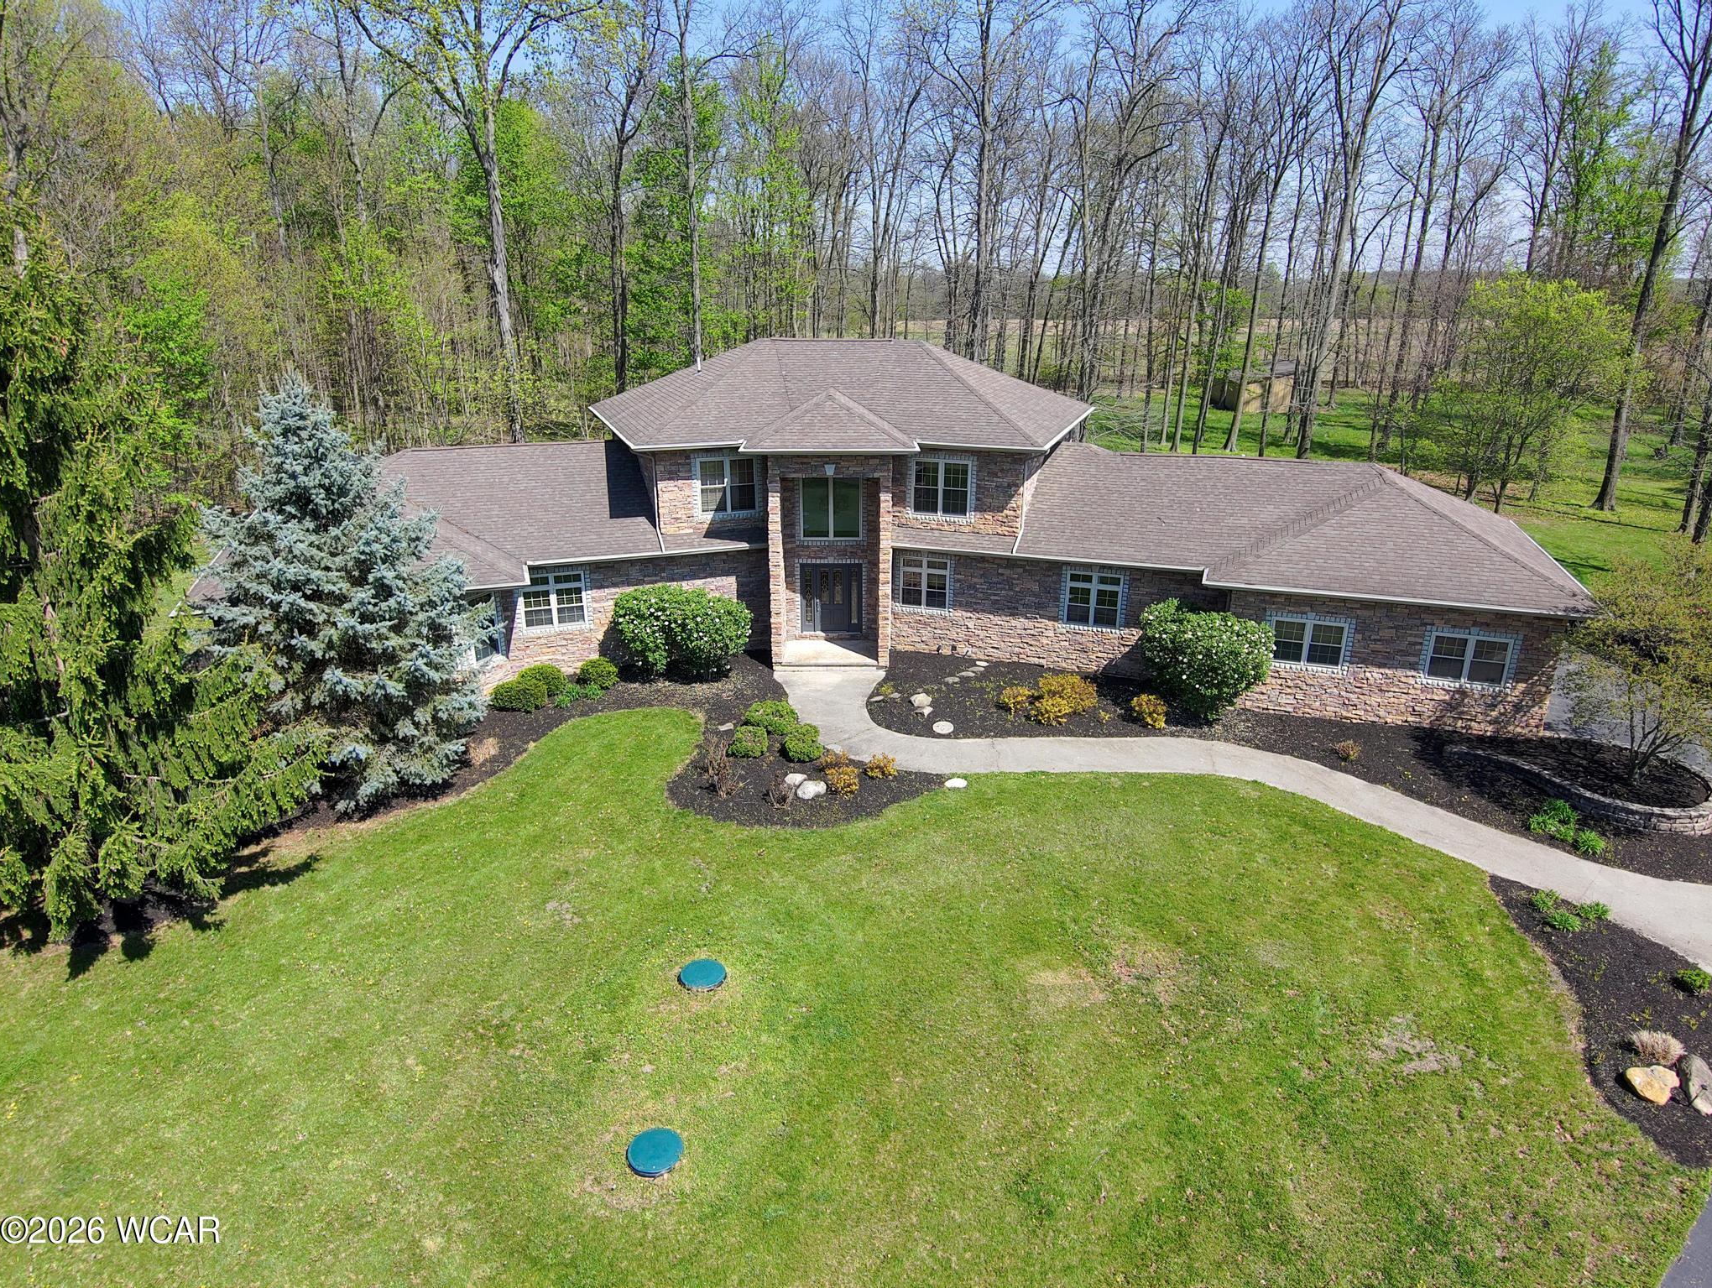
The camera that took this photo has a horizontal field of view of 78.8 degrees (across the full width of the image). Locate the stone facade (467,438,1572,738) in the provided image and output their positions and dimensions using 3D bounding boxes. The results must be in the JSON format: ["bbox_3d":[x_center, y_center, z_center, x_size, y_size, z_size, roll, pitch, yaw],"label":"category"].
[{"bbox_3d":[1.400,-1.670,26.321,29.300,5.900,6.600,0,19,0],"label":"stone facade"}]

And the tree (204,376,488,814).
[{"bbox_3d":[-11.200,-1.419,21.960,6.000,8.300,6.000,0,19,0],"label":"tree"}]

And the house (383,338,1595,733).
[{"bbox_3d":[0.500,-4.169,29.685,37.500,8.400,15.400,0,19,0],"label":"house"}]

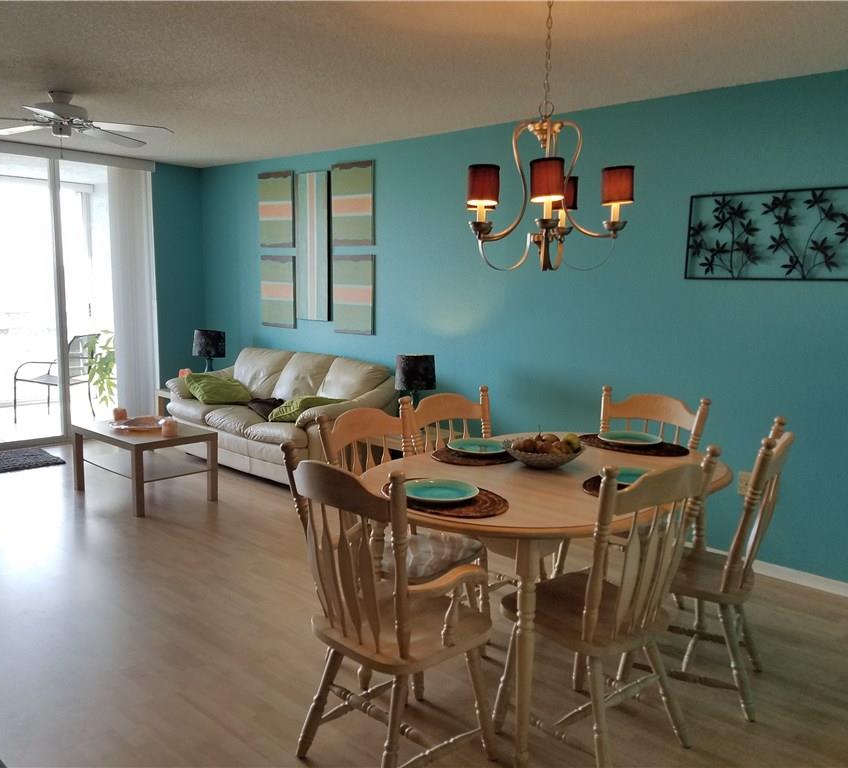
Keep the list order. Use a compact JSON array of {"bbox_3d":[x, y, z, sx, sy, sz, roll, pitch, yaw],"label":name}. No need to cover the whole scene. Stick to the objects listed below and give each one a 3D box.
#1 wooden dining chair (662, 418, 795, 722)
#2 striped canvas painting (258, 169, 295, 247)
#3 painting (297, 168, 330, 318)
[{"bbox_3d":[1.025,0.618,2.809,0.530,0.985,0.500,5,9,28],"label":"wooden dining chair"},{"bbox_3d":[-1.230,-1.450,6.418,0.450,0.604,0.033,8,10,42],"label":"striped canvas painting"},{"bbox_3d":[-0.868,-1.079,6.076,0.376,1.155,0.040,8,10,42],"label":"painting"}]

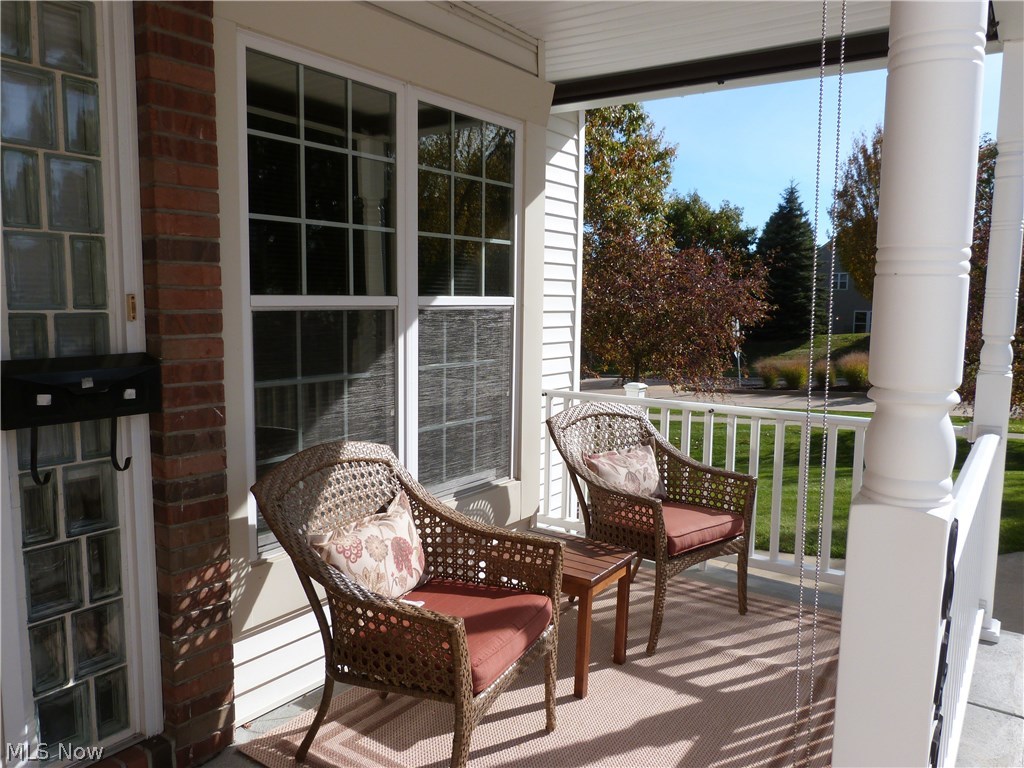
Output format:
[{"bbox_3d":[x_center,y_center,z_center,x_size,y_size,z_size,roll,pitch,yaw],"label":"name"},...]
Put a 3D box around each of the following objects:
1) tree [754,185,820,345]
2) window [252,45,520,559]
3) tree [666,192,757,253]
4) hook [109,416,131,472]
[{"bbox_3d":[14.582,-6.460,39.000,4.008,8.333,4.008,1,7,0],"label":"tree"},{"bbox_3d":[-0.402,-0.294,2.839,0.100,1.613,1.401,6,9,38],"label":"window"},{"bbox_3d":[9.943,-6.089,38.000,5.755,7.811,5.550,1,7,0],"label":"tree"},{"bbox_3d":[-1.053,0.164,1.991,0.078,0.148,0.018,6,9,38],"label":"hook"}]

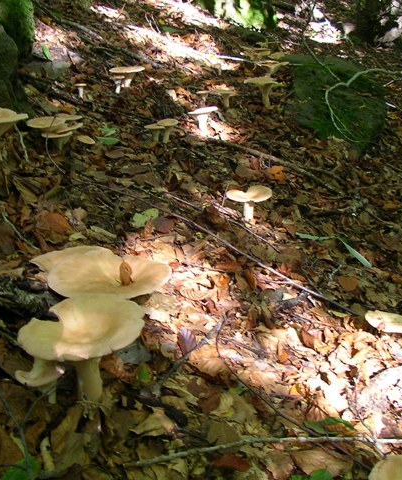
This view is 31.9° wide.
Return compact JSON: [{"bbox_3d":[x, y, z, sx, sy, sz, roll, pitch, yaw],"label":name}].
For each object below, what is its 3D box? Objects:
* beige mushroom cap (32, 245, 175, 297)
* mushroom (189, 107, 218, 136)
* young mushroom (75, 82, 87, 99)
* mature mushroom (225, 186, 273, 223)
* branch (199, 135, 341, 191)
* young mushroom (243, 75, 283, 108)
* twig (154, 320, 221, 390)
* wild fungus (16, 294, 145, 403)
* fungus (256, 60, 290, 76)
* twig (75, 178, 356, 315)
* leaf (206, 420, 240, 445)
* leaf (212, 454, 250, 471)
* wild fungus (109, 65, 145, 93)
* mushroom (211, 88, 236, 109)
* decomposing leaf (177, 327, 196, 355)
[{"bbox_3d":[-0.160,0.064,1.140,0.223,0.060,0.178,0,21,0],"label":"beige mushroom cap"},{"bbox_3d":[0.005,-0.406,2.399,0.104,0.098,0.104,0,18,0],"label":"mushroom"},{"bbox_3d":[-0.441,-0.552,2.600,0.044,0.055,0.044,0,21,0],"label":"young mushroom"},{"bbox_3d":[0.112,-0.080,1.630,0.110,0.076,0.105,0,21,0],"label":"mature mushroom"},{"bbox_3d":[0.215,-0.256,2.179,0.079,0.025,0.631,-17,31,-36],"label":"branch"},{"bbox_3d":[0.226,-0.542,2.600,0.139,0.107,0.139,0,21,0],"label":"young mushroom"},{"bbox_3d":[-0.018,0.187,1.196,0.025,0.020,0.256,14,27,25],"label":"twig"},{"bbox_3d":[-0.169,0.168,1.010,0.181,0.145,0.145,0,21,0],"label":"wild fungus"},{"bbox_3d":[0.289,-0.670,2.850,0.137,0.100,0.130,0,21,0],"label":"fungus"},{"bbox_3d":[-0.008,-0.029,1.669,0.066,0.022,0.969,-19,32,-39],"label":"twig"},{"bbox_3d":[0.031,0.274,1.013,0.048,0.014,0.052,2,25,0],"label":"leaf"},{"bbox_3d":[0.038,0.285,0.900,0.048,0.010,0.030,0,21,0],"label":"leaf"},{"bbox_3d":[-0.315,-0.689,2.990,0.155,0.104,0.151,0,18,0],"label":"wild fungus"},{"bbox_3d":[0.089,-0.560,2.773,0.095,0.074,0.095,0,18,0],"label":"mushroom"},{"bbox_3d":[-0.025,0.175,1.223,0.034,0.014,0.062,-1,46,-6],"label":"decomposing leaf"}]

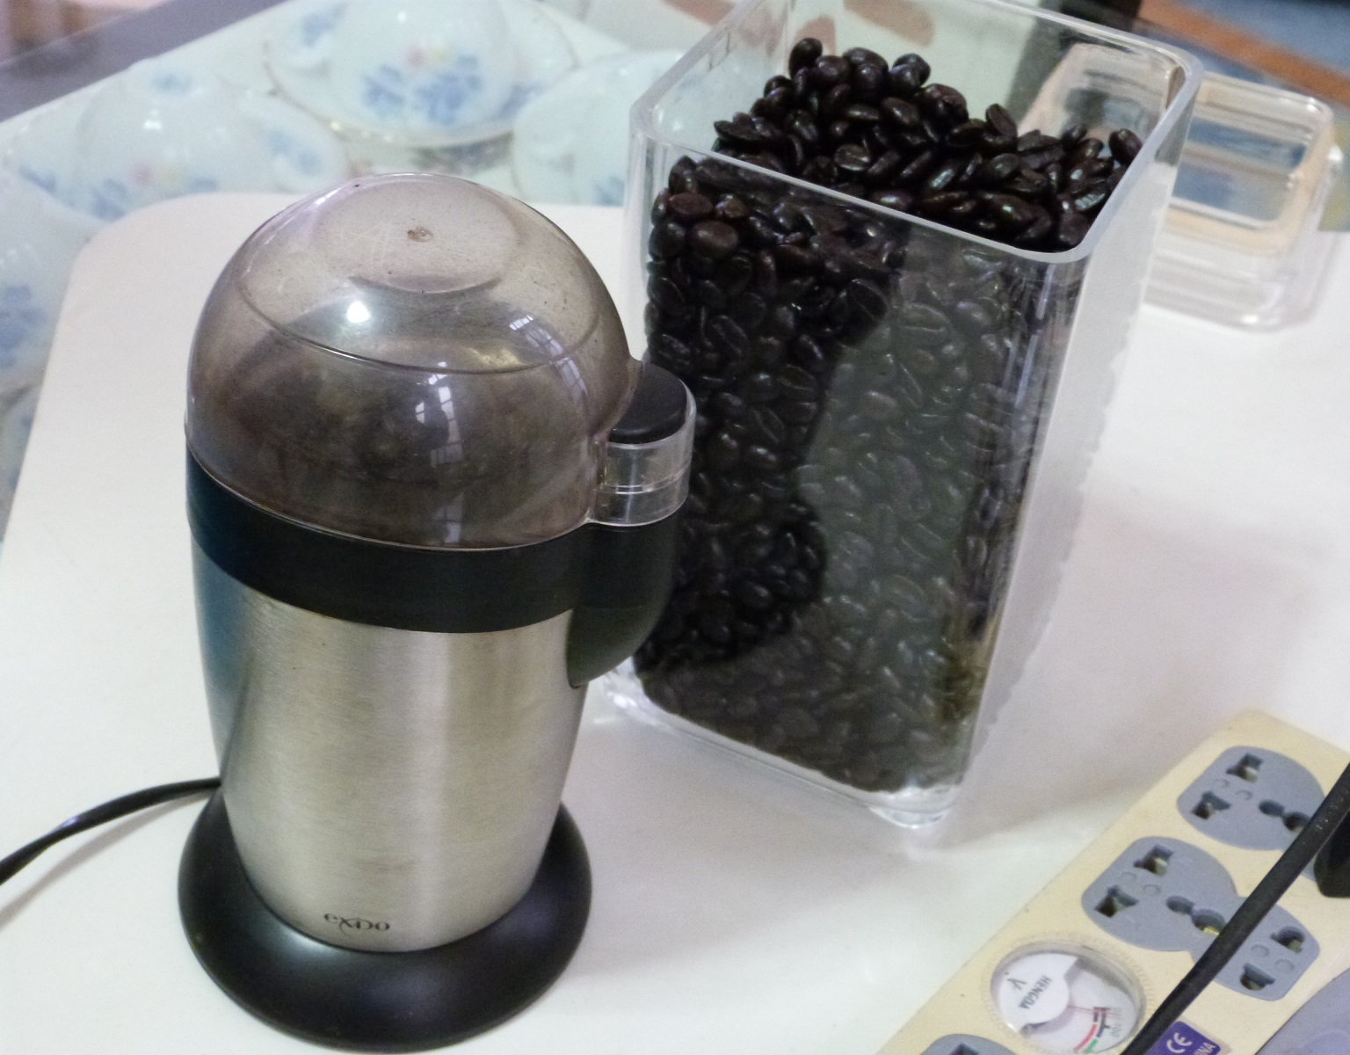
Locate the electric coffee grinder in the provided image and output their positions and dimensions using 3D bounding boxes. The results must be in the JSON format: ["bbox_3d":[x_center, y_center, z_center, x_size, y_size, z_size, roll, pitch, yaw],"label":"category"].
[{"bbox_3d":[-0.054,0.017,0.492,0.111,0.183,0.099,16,38,9],"label":"electric coffee grinder"}]

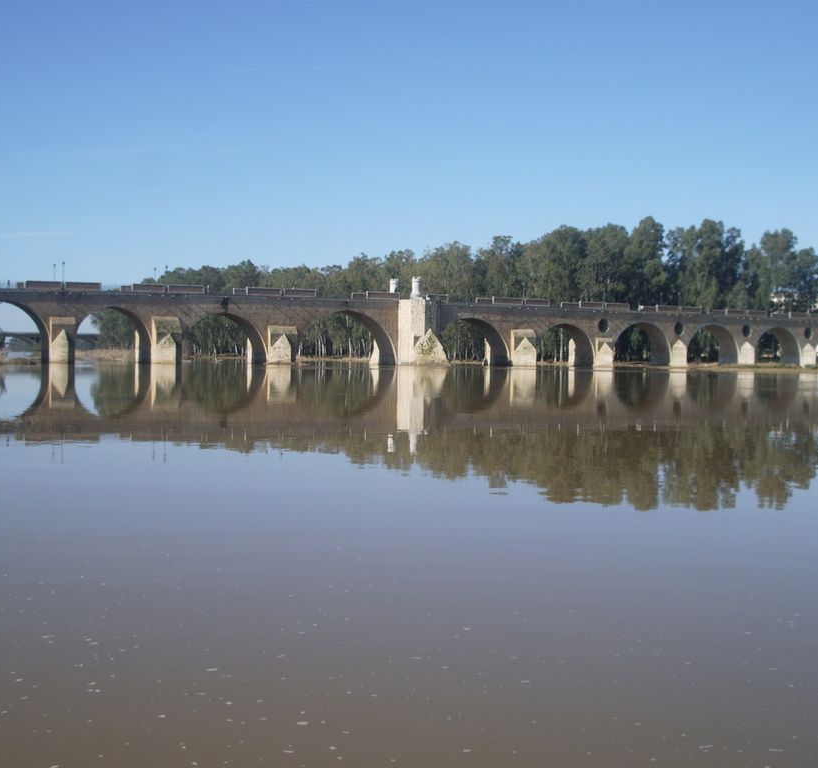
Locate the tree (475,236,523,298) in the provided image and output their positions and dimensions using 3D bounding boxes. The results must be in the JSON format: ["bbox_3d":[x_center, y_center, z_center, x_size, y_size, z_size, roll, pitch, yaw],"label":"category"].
[{"bbox_3d":[22.540,-21.910,302.000,11.950,29.630,12.000,1,1,4],"label":"tree"}]

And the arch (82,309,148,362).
[{"bbox_3d":[-53.210,-8.580,214.360,13.580,9.900,6.300,0,2,-31],"label":"arch"}]

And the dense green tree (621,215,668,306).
[{"bbox_3d":[60.580,-24.950,312.000,11.830,36.270,12.500,1,1,11],"label":"dense green tree"}]

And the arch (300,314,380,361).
[{"bbox_3d":[-13.350,-8.940,238.310,21.110,10.490,6.300,0,2,-31],"label":"arch"}]

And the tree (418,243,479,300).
[{"bbox_3d":[9.840,-21.290,302.000,15.440,27.890,14.000,1,1,2],"label":"tree"}]

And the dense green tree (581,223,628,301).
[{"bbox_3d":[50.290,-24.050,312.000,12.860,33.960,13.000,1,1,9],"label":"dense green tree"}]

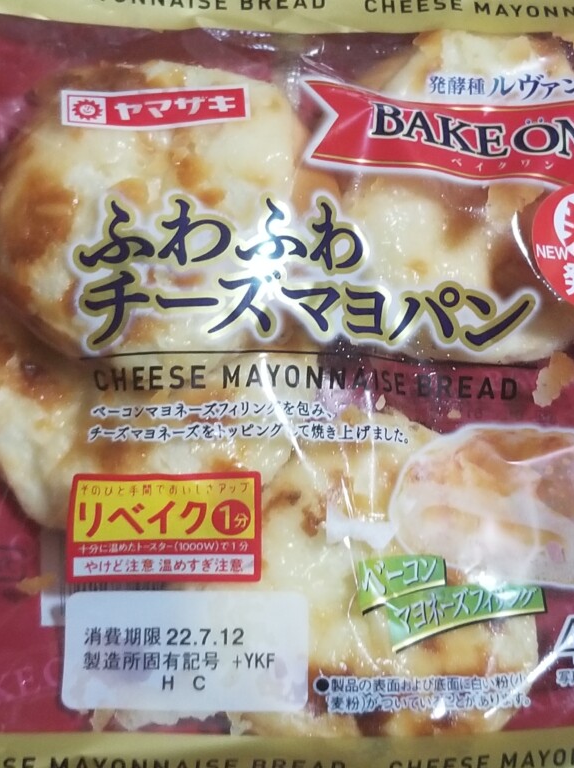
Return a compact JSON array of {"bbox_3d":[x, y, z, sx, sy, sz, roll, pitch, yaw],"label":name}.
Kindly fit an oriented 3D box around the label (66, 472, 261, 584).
[{"bbox_3d":[-0.031,0.036,0.196,0.049,0.003,0.027,1,84,2],"label":"label"}]

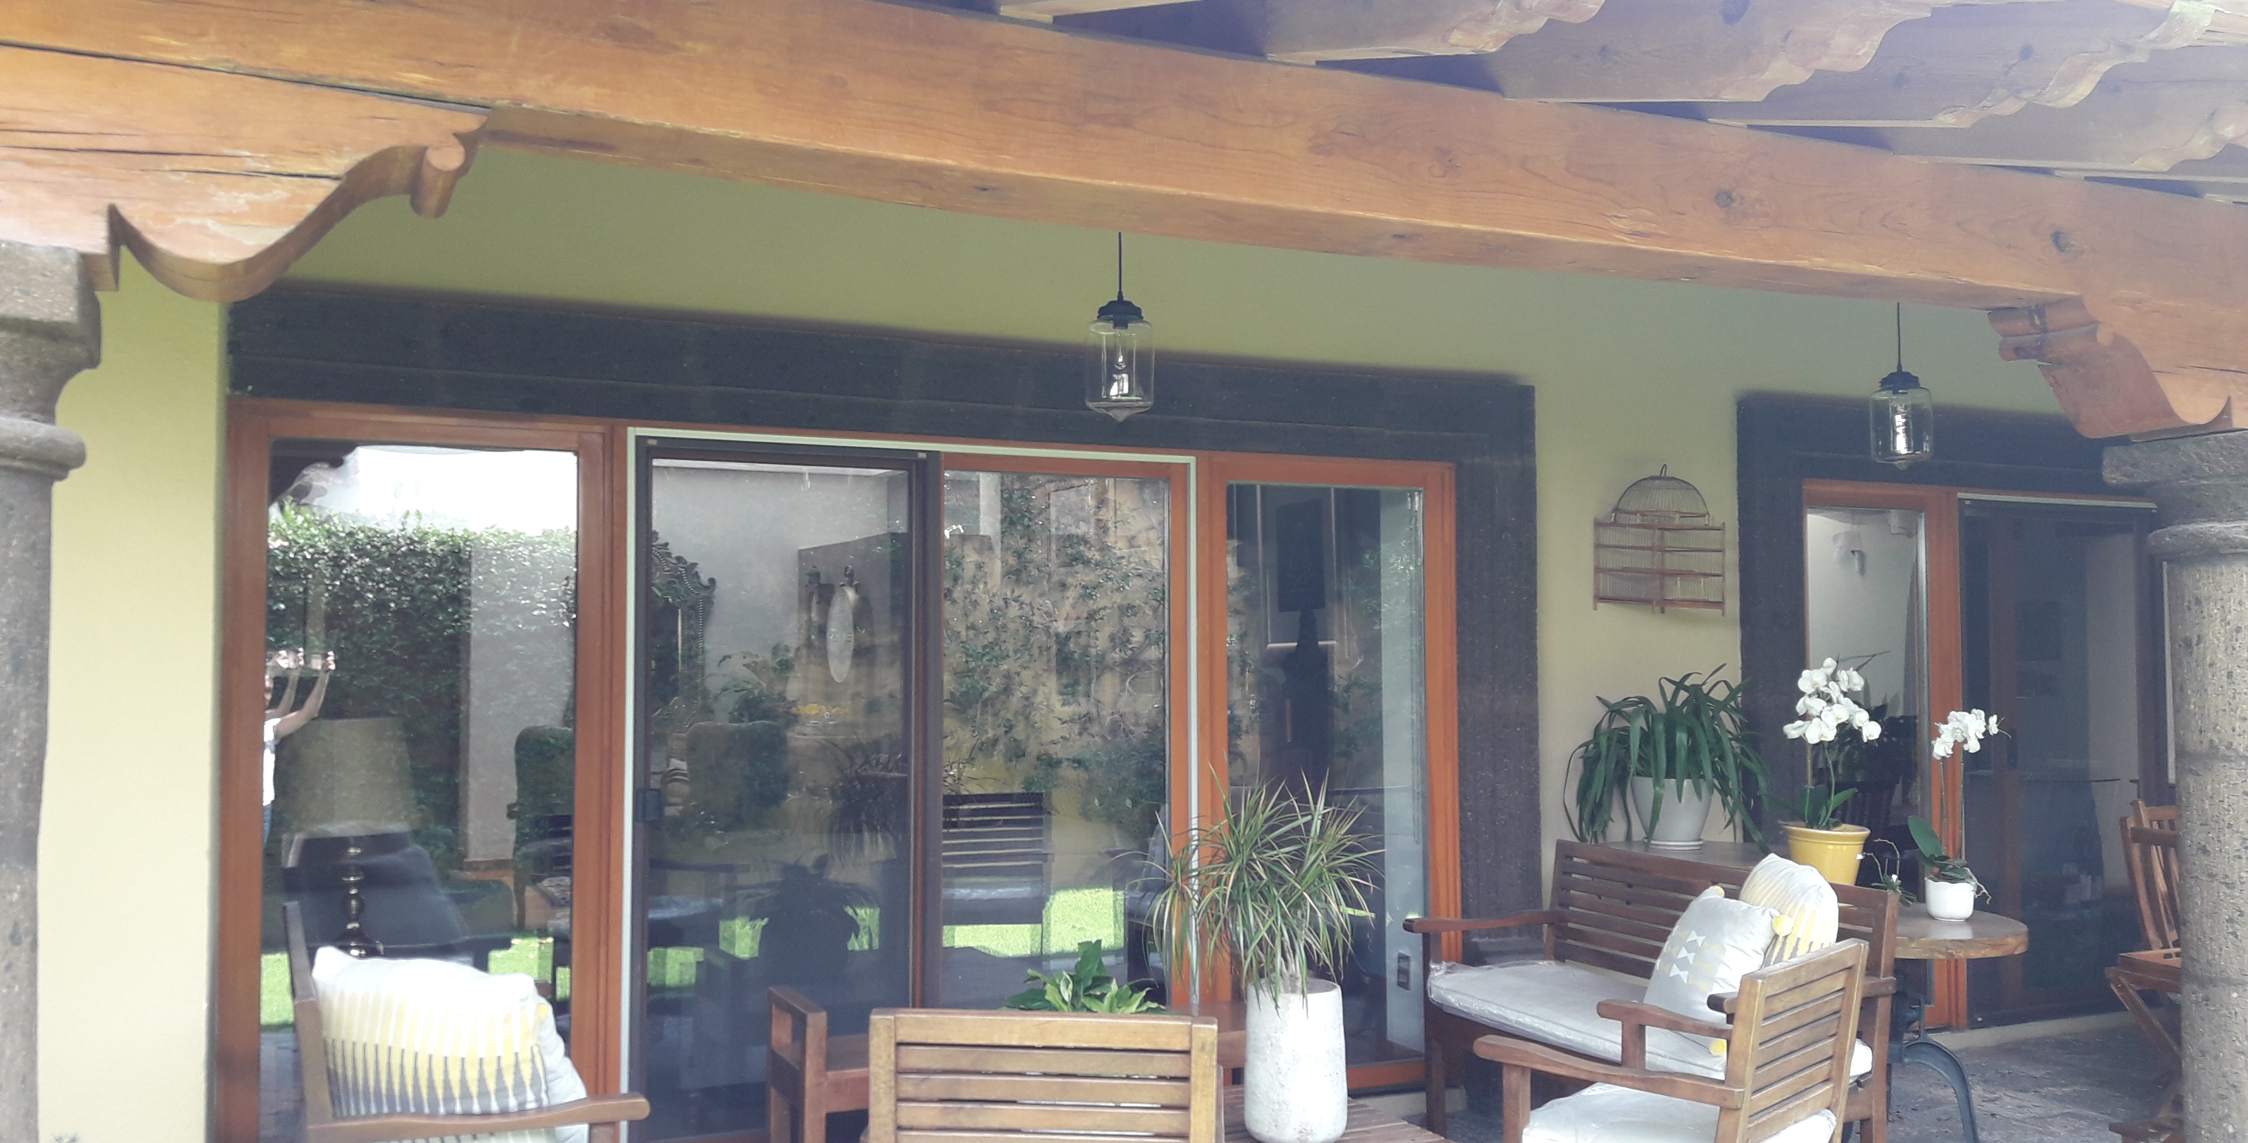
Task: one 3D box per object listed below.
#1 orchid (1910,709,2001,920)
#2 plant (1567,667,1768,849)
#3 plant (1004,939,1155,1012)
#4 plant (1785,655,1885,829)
[{"bbox_3d":[2.563,0.748,5.625,0.254,0.628,0.196,-1,-3,24],"label":"orchid"},{"bbox_3d":[1.774,0.606,5.967,0.609,0.571,0.565,-1,-3,16],"label":"plant"},{"bbox_3d":[-0.091,1.092,4.188,0.400,0.484,0.362,1,-3,-24],"label":"plant"},{"bbox_3d":[2.202,0.537,5.643,0.311,0.534,0.280,-1,-3,21],"label":"plant"}]

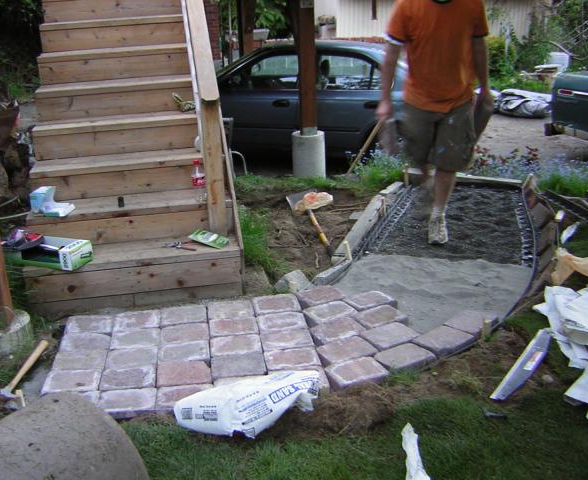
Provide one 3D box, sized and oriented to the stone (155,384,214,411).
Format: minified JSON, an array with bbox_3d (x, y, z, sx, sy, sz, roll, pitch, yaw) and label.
[{"bbox_3d":[-0.427,0.653,2.651,0.224,0.057,0.169,-4,20,-6],"label":"stone"}]

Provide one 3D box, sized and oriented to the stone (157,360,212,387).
[{"bbox_3d":[-0.463,0.592,2.825,0.224,0.057,0.169,-4,20,-7],"label":"stone"}]

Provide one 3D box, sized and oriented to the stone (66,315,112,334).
[{"bbox_3d":[-1.009,0.445,3.286,0.229,0.060,0.177,-3,20,-1],"label":"stone"}]

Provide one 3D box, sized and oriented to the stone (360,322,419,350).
[{"bbox_3d":[0.443,0.465,3.076,0.220,0.060,0.170,-13,23,-26],"label":"stone"}]

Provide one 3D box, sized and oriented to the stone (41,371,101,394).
[{"bbox_3d":[-0.915,0.621,2.801,0.226,0.060,0.171,-3,20,-3],"label":"stone"}]

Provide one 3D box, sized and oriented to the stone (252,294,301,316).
[{"bbox_3d":[-0.086,0.362,3.437,0.224,0.057,0.169,-5,20,-8],"label":"stone"}]

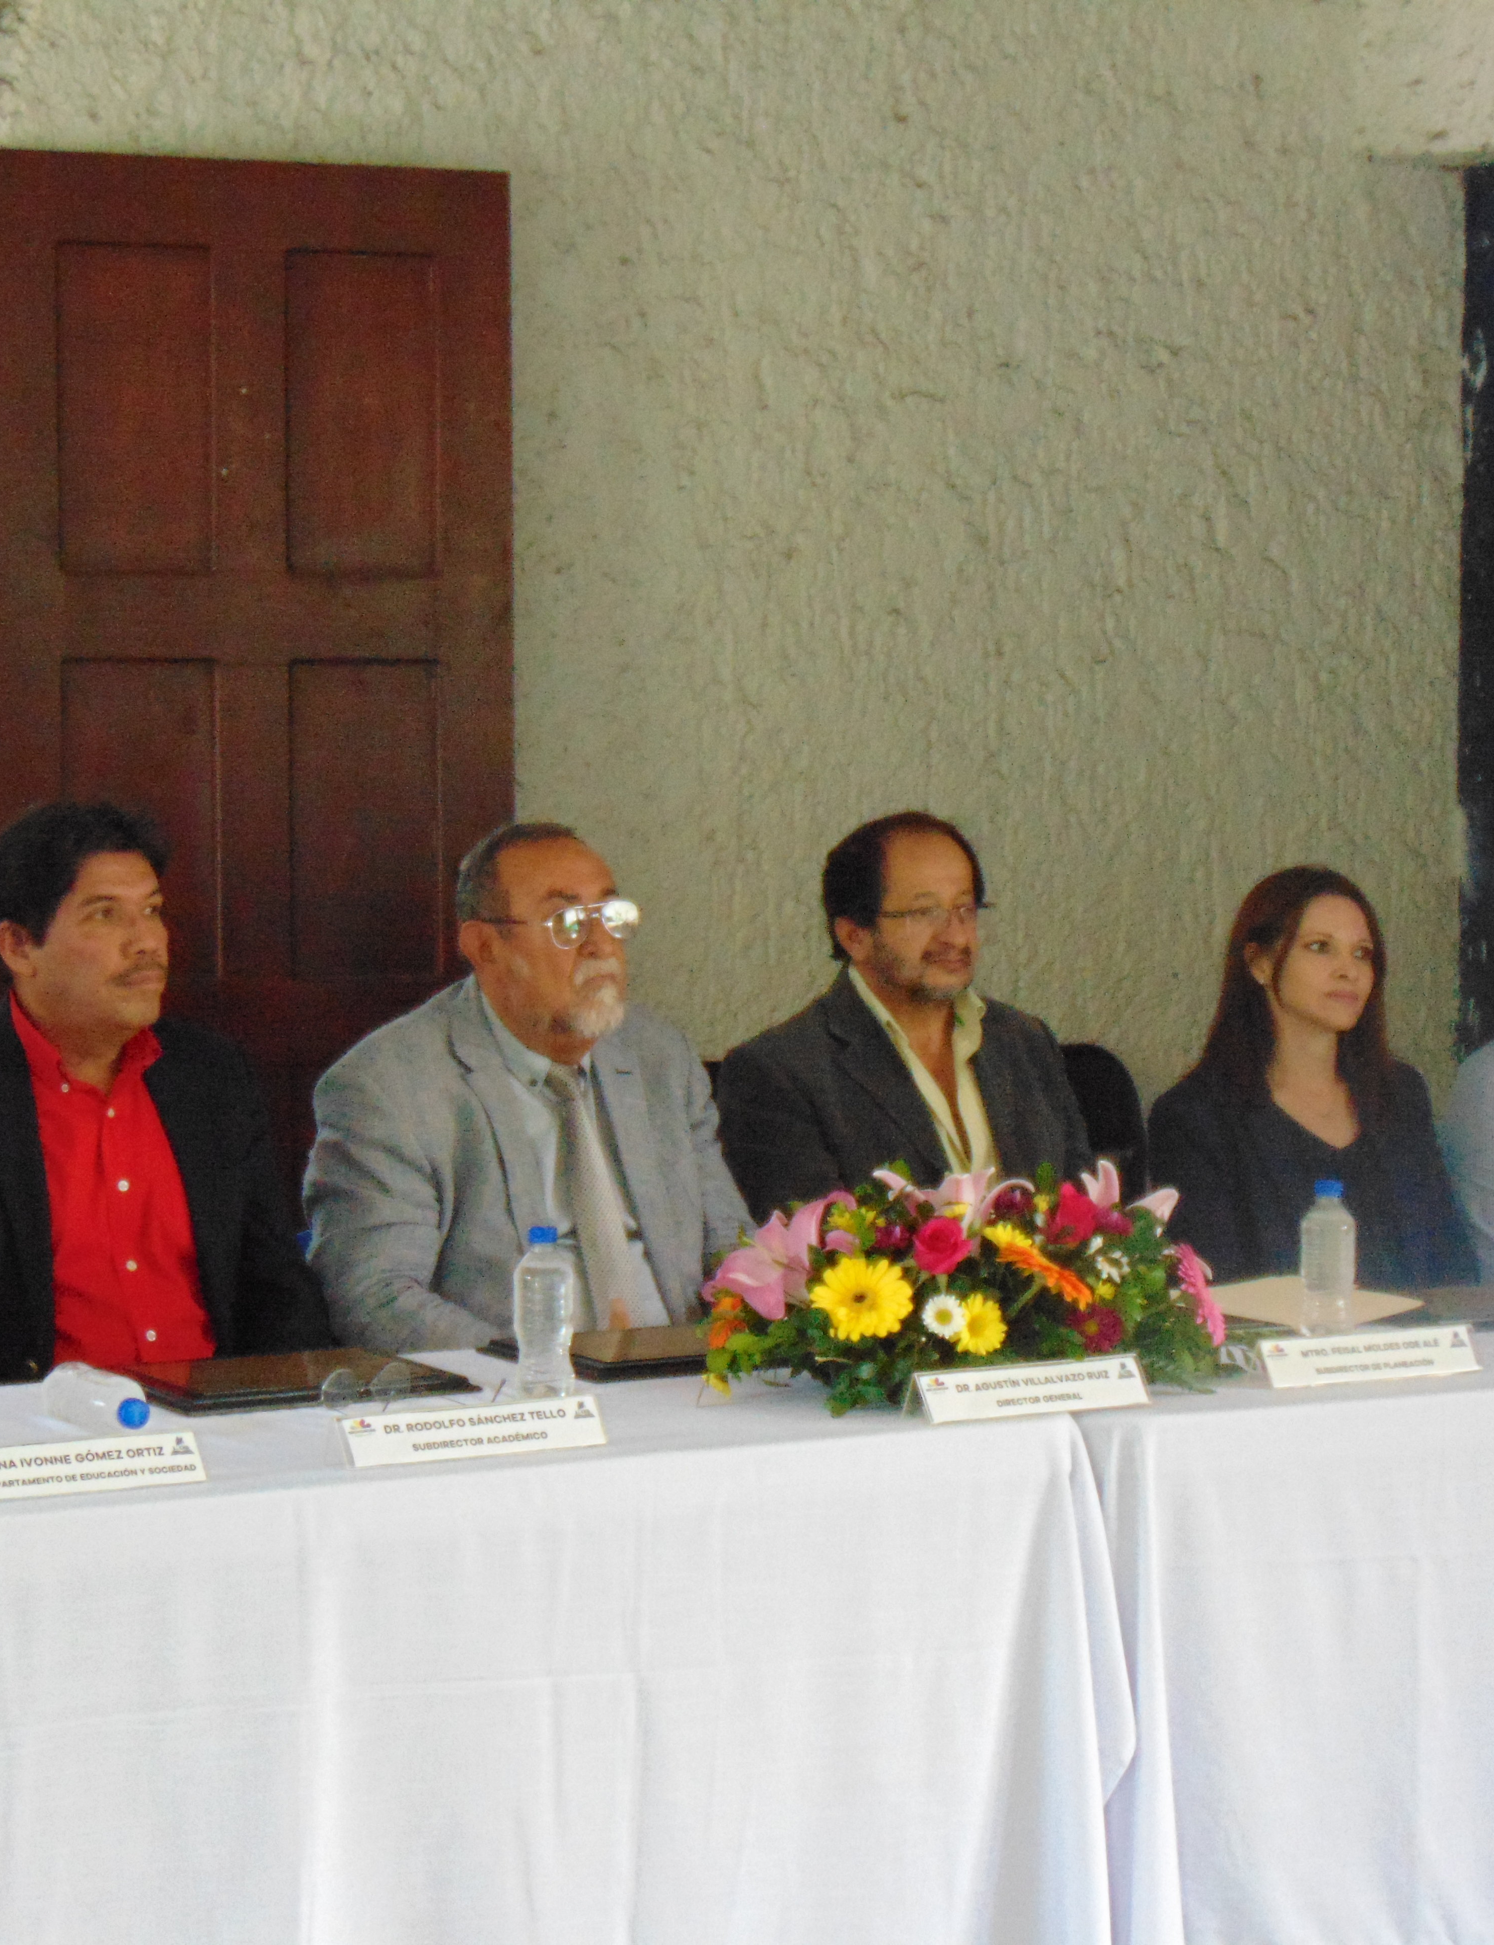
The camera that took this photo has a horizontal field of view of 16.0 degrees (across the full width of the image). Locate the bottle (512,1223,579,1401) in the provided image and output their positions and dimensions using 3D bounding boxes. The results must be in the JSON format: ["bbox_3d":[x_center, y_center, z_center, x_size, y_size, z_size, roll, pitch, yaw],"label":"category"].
[{"bbox_3d":[-0.218,0.364,5.749,0.067,0.187,0.067,0,4,0],"label":"bottle"}]

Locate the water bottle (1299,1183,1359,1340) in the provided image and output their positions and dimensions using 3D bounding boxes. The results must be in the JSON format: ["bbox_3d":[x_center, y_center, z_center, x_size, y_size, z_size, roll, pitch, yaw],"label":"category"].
[{"bbox_3d":[0.669,0.324,6.110,0.064,0.178,0.064,0,4,0],"label":"water bottle"}]

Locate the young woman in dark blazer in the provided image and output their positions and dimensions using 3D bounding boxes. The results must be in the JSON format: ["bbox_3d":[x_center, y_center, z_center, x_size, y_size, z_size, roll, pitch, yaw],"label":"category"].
[{"bbox_3d":[0.778,0.501,6.622,0.460,1.255,0.700,-2,4,-28],"label":"young woman in dark blazer"}]

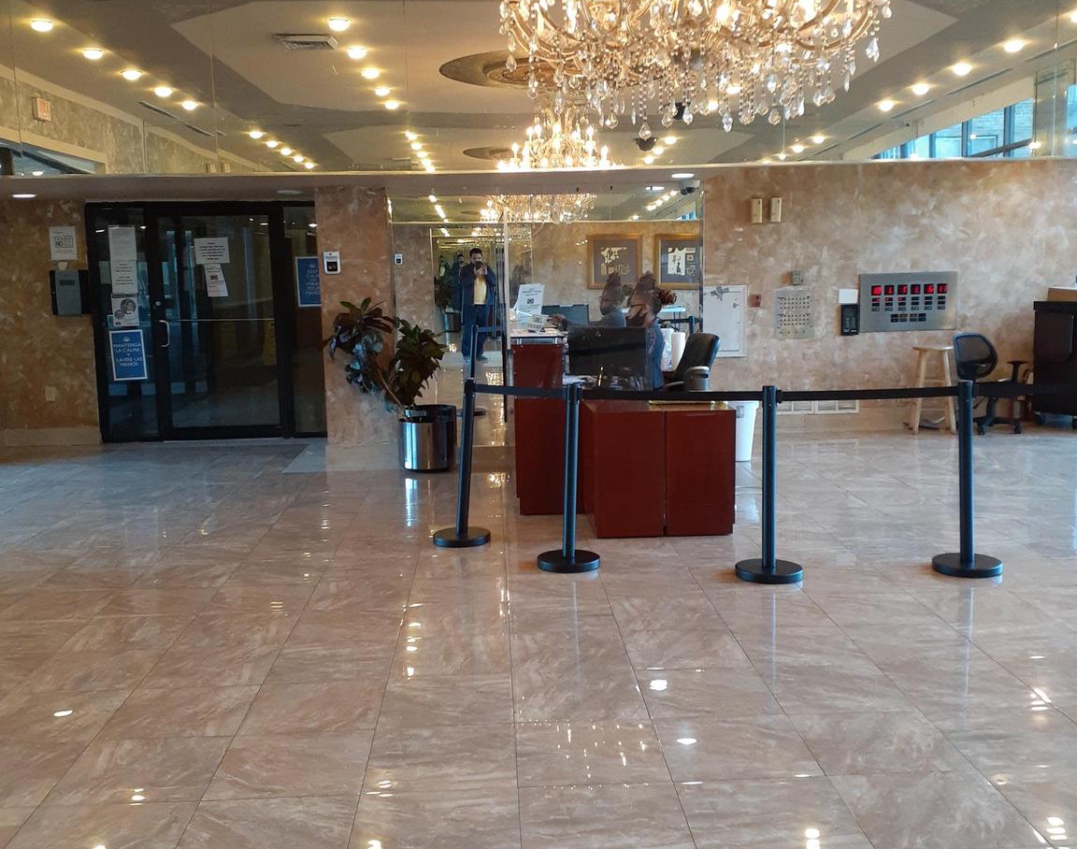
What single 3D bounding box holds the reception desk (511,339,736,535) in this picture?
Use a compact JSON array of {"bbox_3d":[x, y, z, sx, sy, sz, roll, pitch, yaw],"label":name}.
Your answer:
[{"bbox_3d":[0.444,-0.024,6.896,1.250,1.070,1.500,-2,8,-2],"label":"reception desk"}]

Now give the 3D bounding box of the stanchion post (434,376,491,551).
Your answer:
[{"bbox_3d":[-0.433,0.184,6.196,0.330,0.940,0.330,-2,8,-2],"label":"stanchion post"}]

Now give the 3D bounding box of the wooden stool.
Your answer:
[{"bbox_3d":[3.341,-0.298,9.537,0.350,0.720,0.350,-2,8,-2],"label":"wooden stool"}]

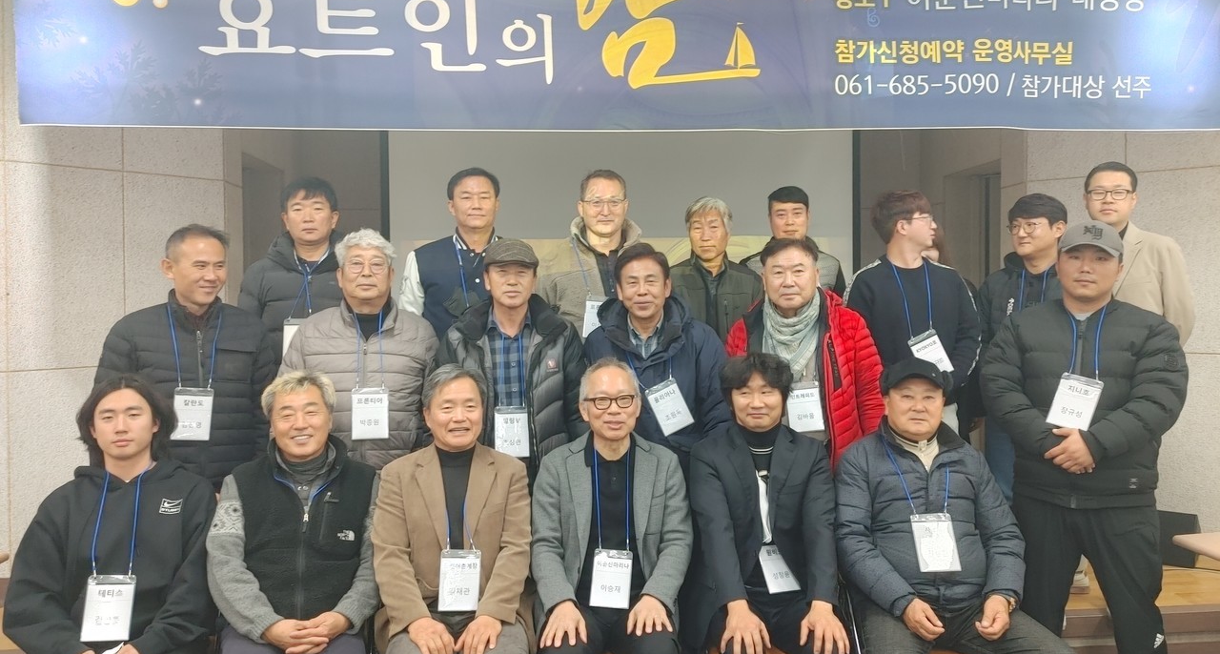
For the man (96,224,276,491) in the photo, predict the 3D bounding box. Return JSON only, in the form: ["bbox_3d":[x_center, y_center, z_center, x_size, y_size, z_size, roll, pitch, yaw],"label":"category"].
[{"bbox_3d":[-1.368,0.531,3.023,0.620,1.740,0.370,-1,2,-26],"label":"man"}]

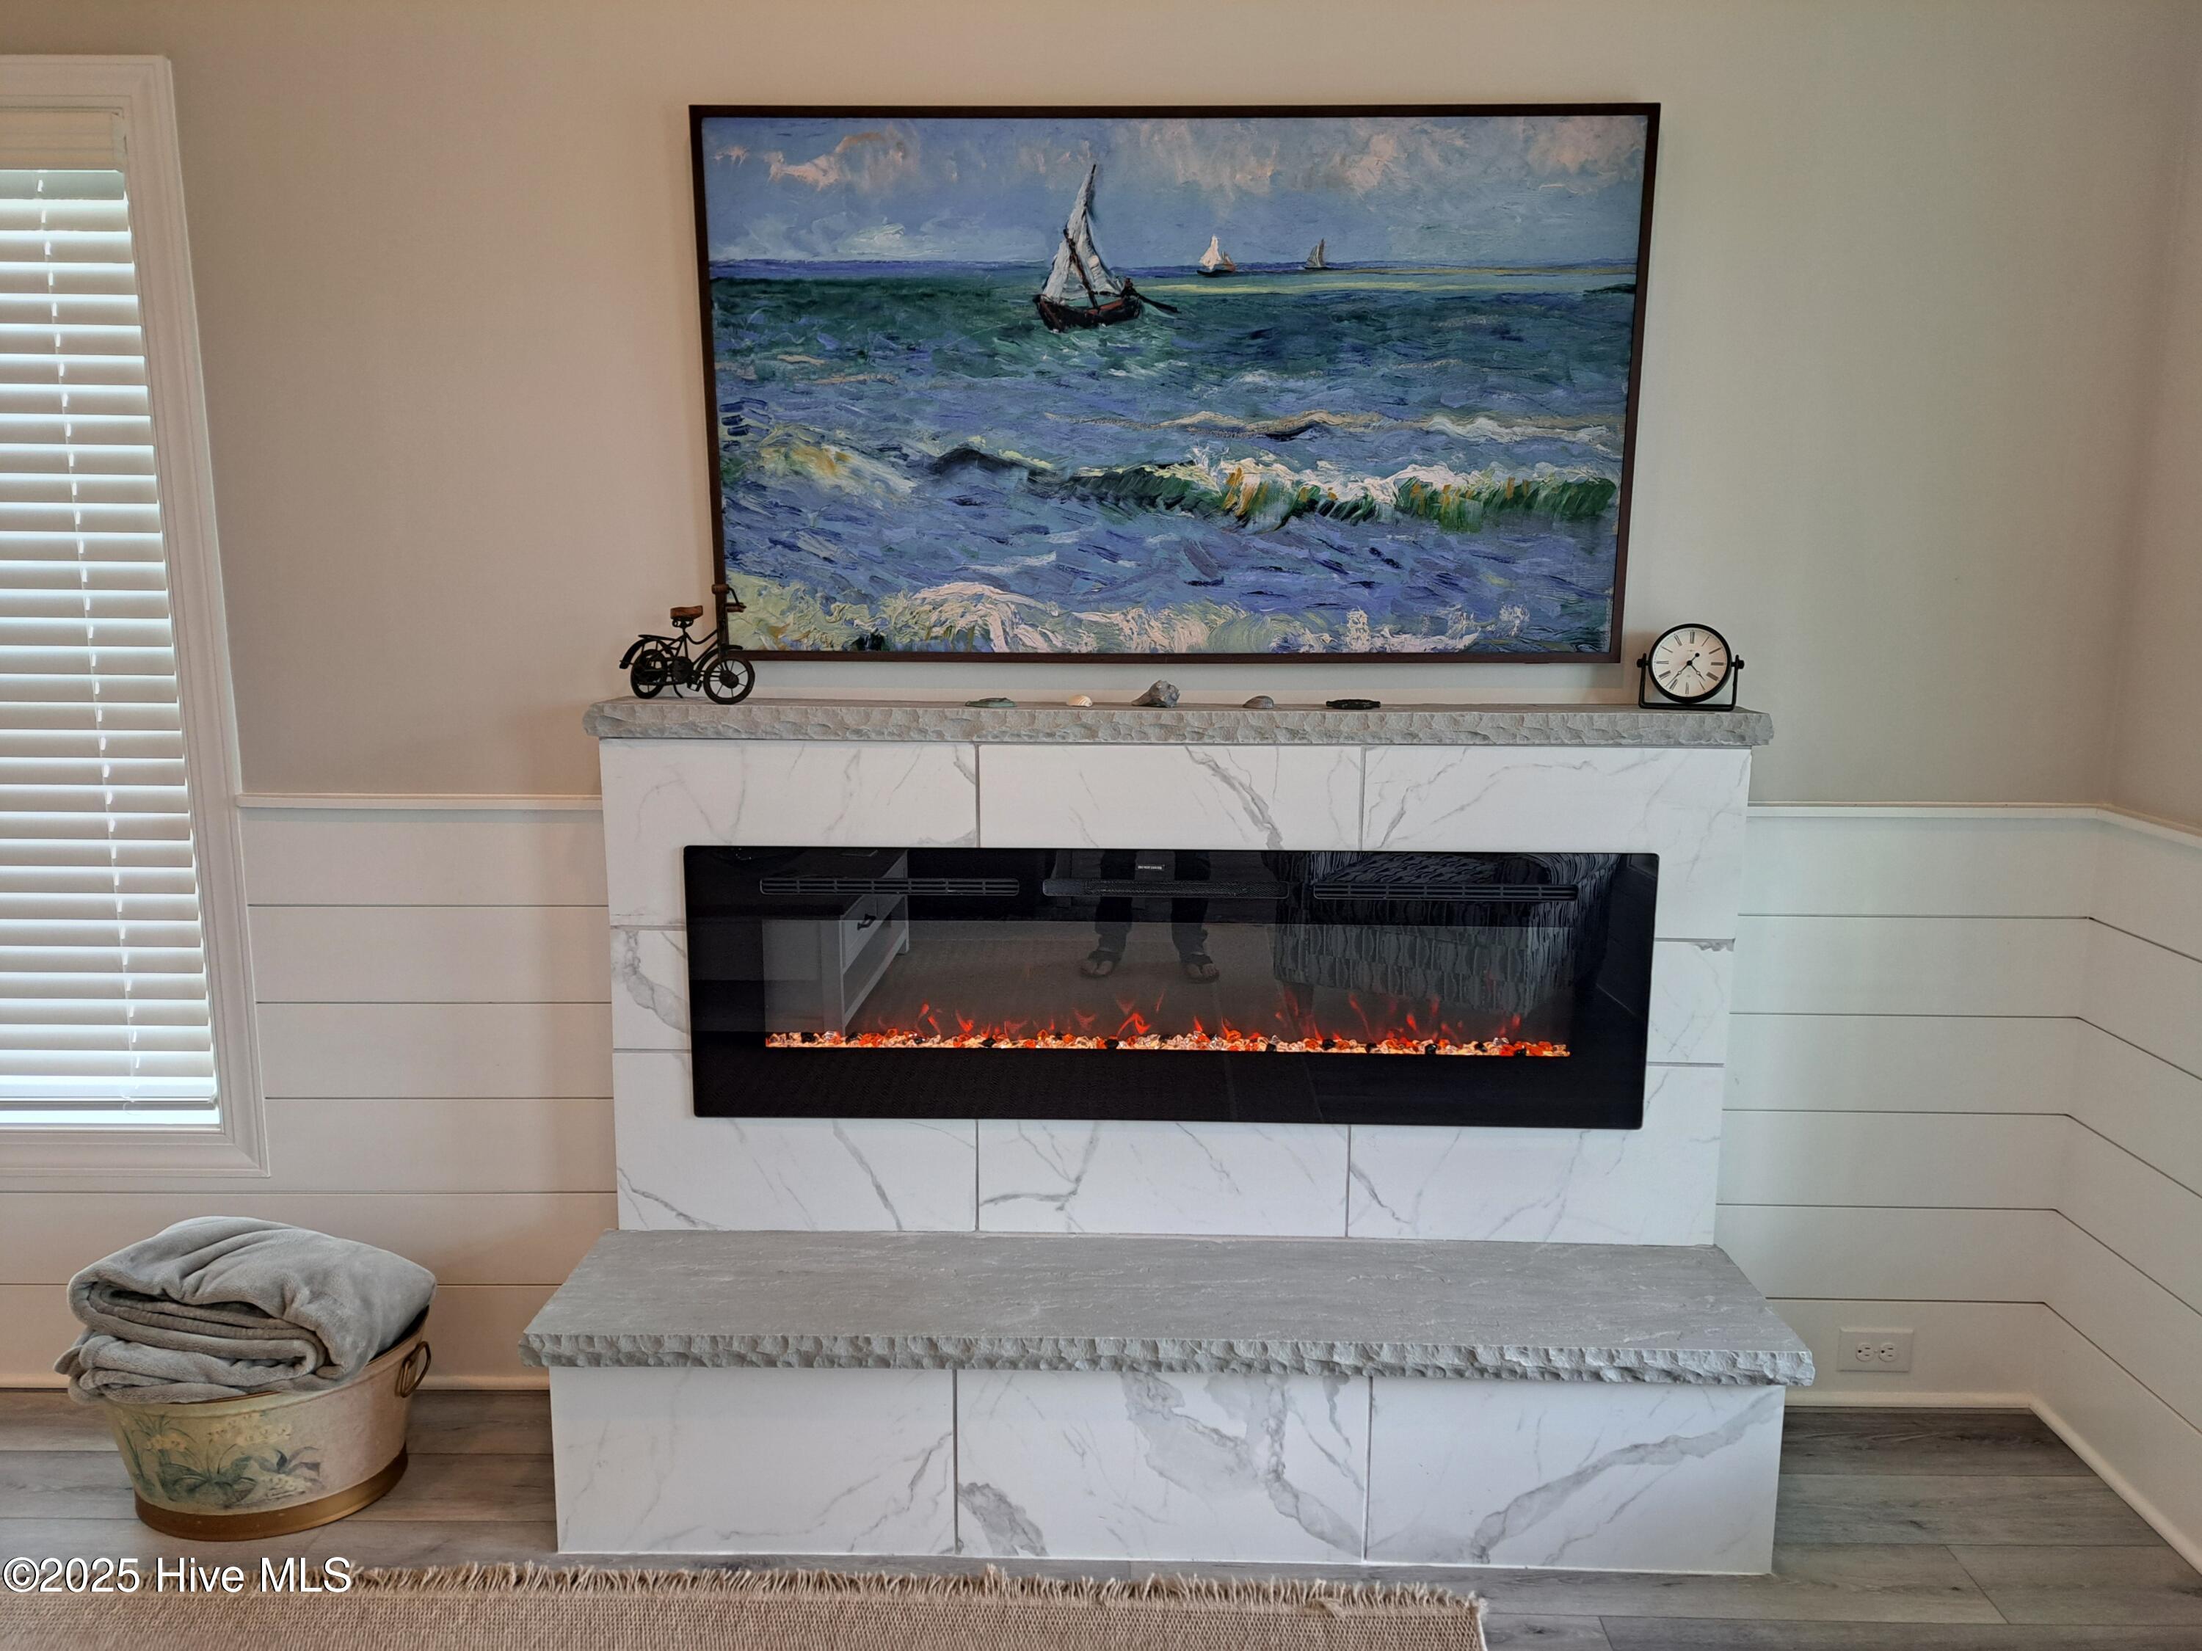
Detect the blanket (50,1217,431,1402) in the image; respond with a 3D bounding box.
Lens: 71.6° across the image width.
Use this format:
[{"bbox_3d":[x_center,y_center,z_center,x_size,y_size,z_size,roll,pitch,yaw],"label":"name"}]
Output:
[{"bbox_3d":[-1.344,0.734,2.414,0.561,0.232,0.394,0,9,-2],"label":"blanket"}]

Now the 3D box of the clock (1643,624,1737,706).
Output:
[{"bbox_3d":[0.937,-0.252,2.424,0.162,0.136,0.054,4,10,23],"label":"clock"}]

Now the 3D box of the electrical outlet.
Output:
[{"bbox_3d":[1.359,0.922,2.681,0.125,0.081,0.010,1,9,1],"label":"electrical outlet"}]

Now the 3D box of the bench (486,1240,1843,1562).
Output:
[{"bbox_3d":[0.090,0.884,2.344,1.810,0.374,0.368,1,9,1],"label":"bench"}]

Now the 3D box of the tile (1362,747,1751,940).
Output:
[{"bbox_3d":[0.705,0.028,2.390,0.595,0.300,0.012,1,9,1],"label":"tile"}]

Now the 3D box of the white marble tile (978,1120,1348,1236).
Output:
[{"bbox_3d":[0.104,0.578,2.503,0.601,0.199,0.014,0,9,1],"label":"white marble tile"}]

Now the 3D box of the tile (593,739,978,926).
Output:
[{"bbox_3d":[-0.490,0.018,2.414,0.593,0.300,0.012,1,9,1],"label":"tile"}]

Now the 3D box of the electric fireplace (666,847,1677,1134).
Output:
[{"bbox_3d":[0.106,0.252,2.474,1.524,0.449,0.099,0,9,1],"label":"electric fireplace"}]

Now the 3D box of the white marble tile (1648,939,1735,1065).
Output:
[{"bbox_3d":[0.933,0.282,2.437,0.143,0.204,0.014,0,9,1],"label":"white marble tile"}]

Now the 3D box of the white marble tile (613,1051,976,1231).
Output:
[{"bbox_3d":[-0.493,0.516,2.490,0.593,0.302,0.012,1,9,1],"label":"white marble tile"}]

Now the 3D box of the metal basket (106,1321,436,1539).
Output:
[{"bbox_3d":[-1.331,0.926,2.446,0.502,0.262,0.409,0,9,-2],"label":"metal basket"}]

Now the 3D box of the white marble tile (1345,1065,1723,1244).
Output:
[{"bbox_3d":[0.702,0.527,2.466,0.595,0.302,0.012,1,9,1],"label":"white marble tile"}]

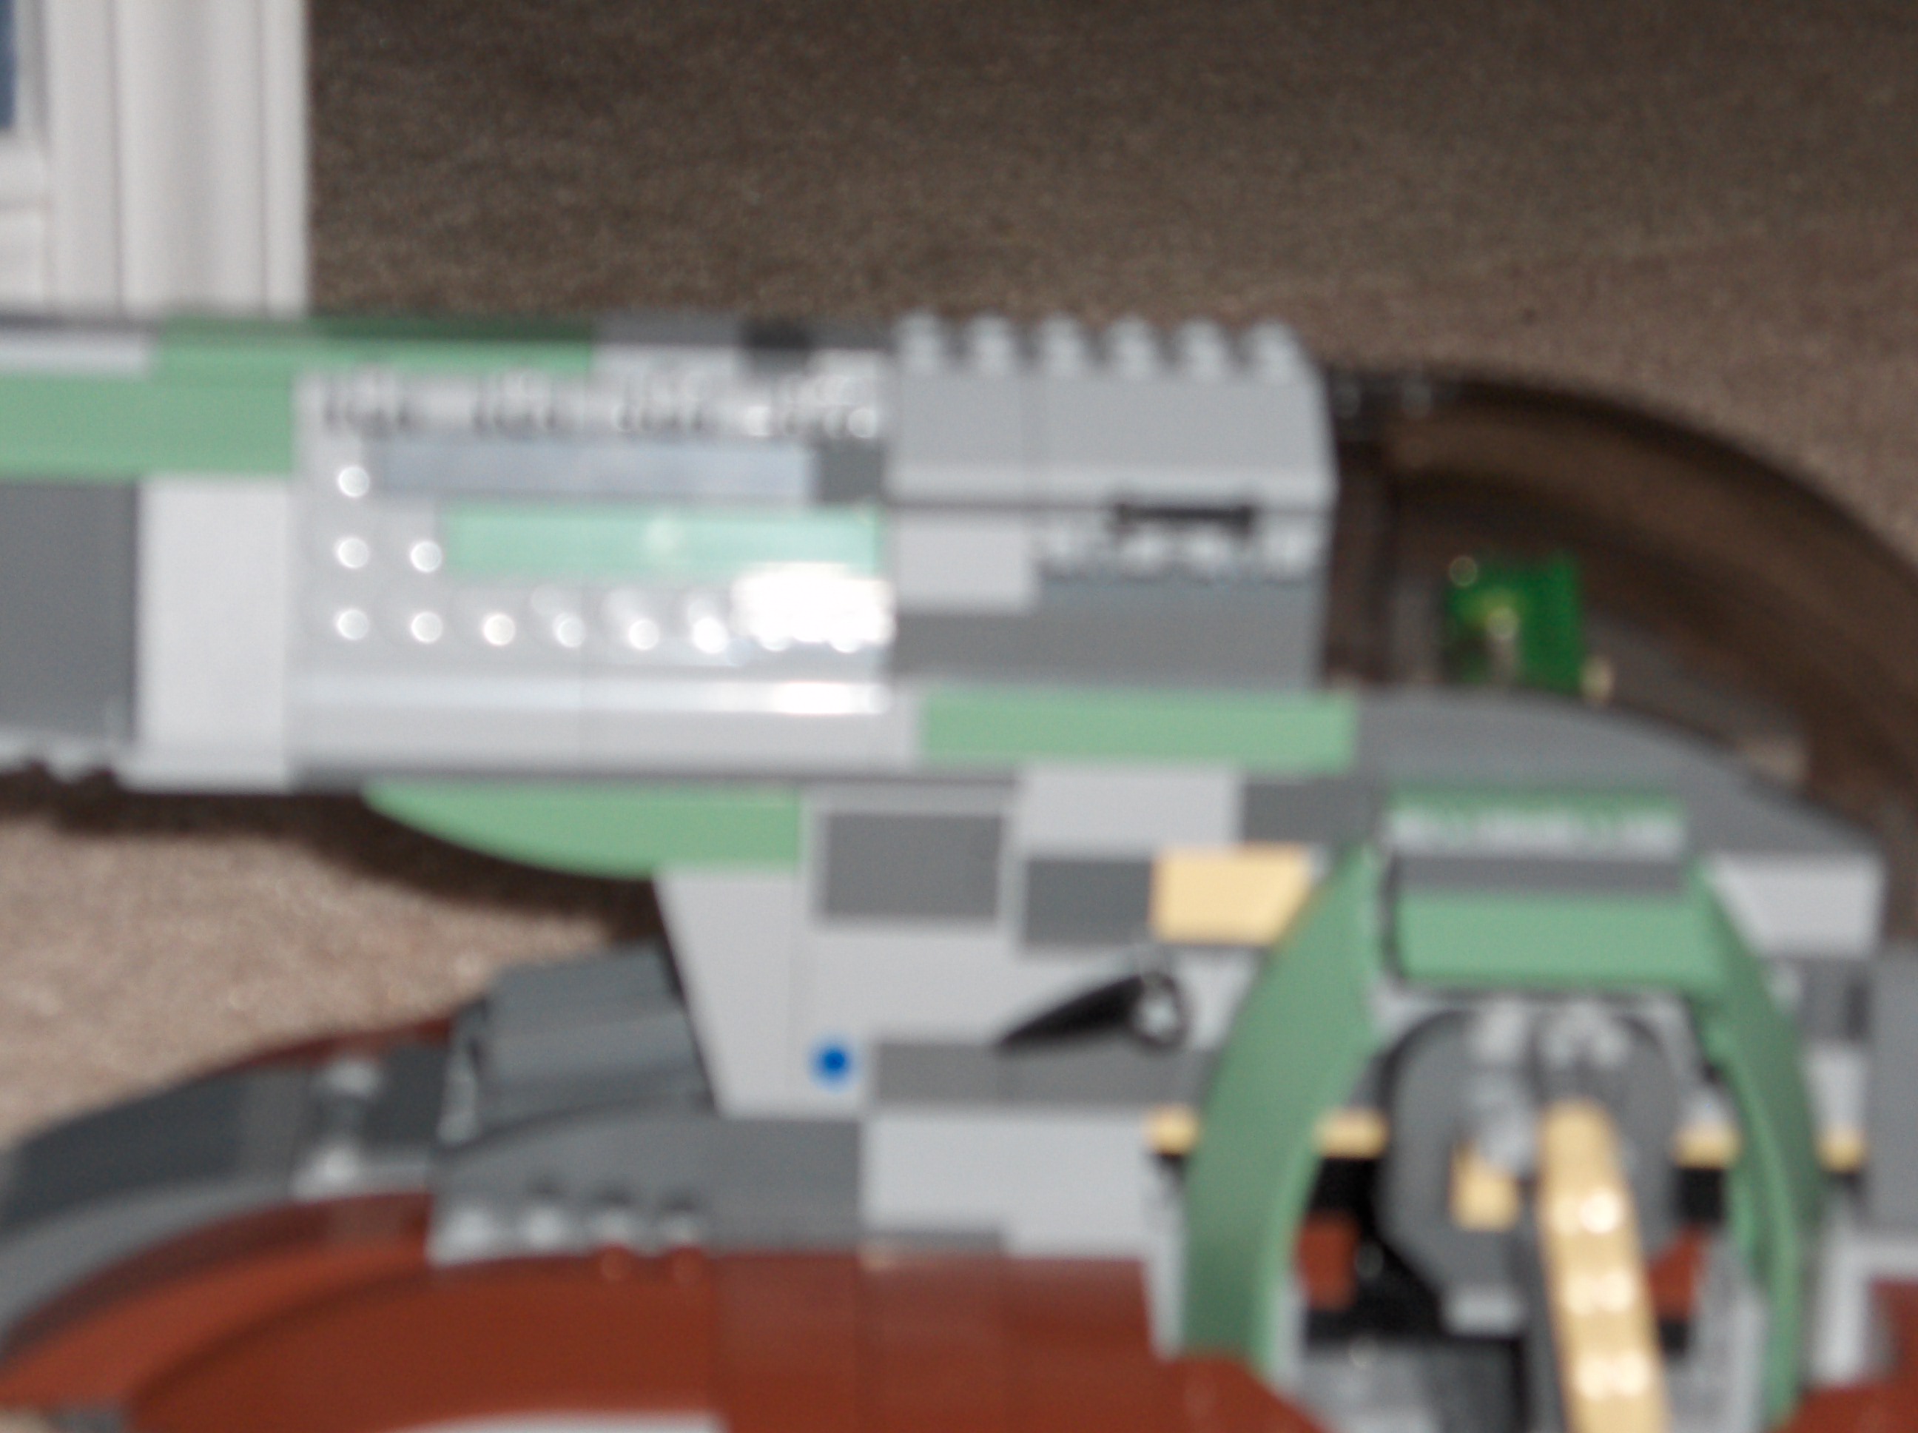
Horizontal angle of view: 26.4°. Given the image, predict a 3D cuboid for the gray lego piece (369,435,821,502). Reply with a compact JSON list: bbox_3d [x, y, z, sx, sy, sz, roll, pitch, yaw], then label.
[{"bbox_3d":[-0.040,-0.027,0.449,0.048,0.008,0.003,1,3,0],"label":"gray lego piece"}]

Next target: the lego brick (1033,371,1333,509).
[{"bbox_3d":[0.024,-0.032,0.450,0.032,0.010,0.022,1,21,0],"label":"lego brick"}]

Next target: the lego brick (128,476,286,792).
[{"bbox_3d":[-0.082,-0.009,0.451,0.017,0.034,0.008,1,4,0],"label":"lego brick"}]

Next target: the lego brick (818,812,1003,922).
[{"bbox_3d":[-0.005,0.016,0.461,0.020,0.012,0.009,1,21,0],"label":"lego brick"}]

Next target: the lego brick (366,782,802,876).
[{"bbox_3d":[-0.041,0.012,0.455,0.048,0.010,0.009,1,5,0],"label":"lego brick"}]

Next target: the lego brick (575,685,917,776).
[{"bbox_3d":[-0.023,0.001,0.451,0.036,0.010,0.008,1,4,0],"label":"lego brick"}]

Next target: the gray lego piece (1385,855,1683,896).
[{"bbox_3d":[0.064,0.016,0.452,0.032,0.004,0.009,1,21,0],"label":"gray lego piece"}]

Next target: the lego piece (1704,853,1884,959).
[{"bbox_3d":[0.092,0.021,0.462,0.022,0.011,0.009,1,21,0],"label":"lego piece"}]

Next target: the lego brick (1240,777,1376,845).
[{"bbox_3d":[0.039,0.008,0.458,0.016,0.010,0.009,1,21,0],"label":"lego brick"}]

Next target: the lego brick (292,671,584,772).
[{"bbox_3d":[-0.057,0.000,0.451,0.032,0.010,0.008,1,4,0],"label":"lego brick"}]

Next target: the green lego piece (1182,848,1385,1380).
[{"bbox_3d":[0.034,0.041,0.436,0.021,0.056,0.016,1,5,0],"label":"green lego piece"}]

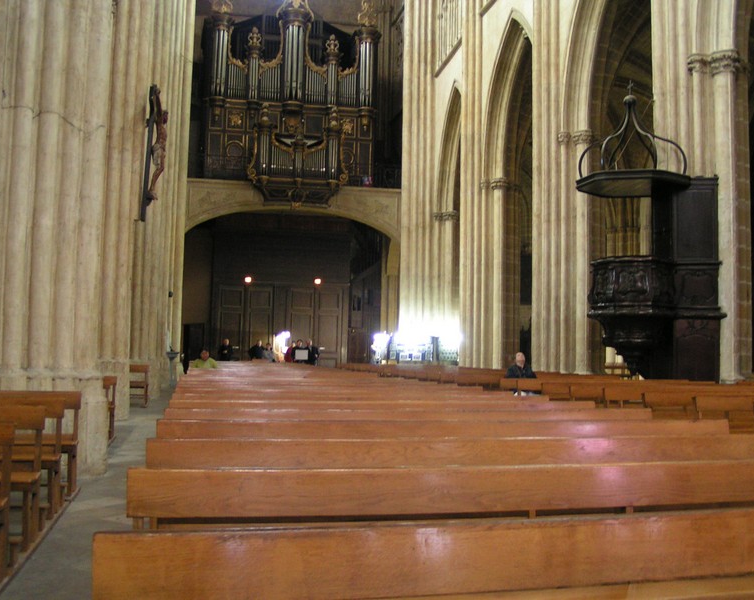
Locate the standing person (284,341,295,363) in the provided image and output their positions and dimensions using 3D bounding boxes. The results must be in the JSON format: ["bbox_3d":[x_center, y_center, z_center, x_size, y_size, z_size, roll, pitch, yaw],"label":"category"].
[{"bbox_3d":[-3.068,2.278,30.948,0.500,1.680,0.320,2,-4,-11],"label":"standing person"}]

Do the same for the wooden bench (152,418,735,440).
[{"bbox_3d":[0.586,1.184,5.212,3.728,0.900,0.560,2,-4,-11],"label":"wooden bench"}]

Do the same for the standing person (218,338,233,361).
[{"bbox_3d":[-5.363,2.235,30.947,0.520,1.720,0.330,2,-4,-11],"label":"standing person"}]

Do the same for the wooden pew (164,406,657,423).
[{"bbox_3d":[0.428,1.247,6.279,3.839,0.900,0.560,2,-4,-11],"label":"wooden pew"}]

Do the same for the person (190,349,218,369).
[{"bbox_3d":[-3.887,1.755,19.812,0.540,1.330,0.750,2,-4,-11],"label":"person"}]

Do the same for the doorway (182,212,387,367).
[{"bbox_3d":[-3.753,-0.120,37.372,8.805,7.311,1.000,2,-4,-11],"label":"doorway"}]

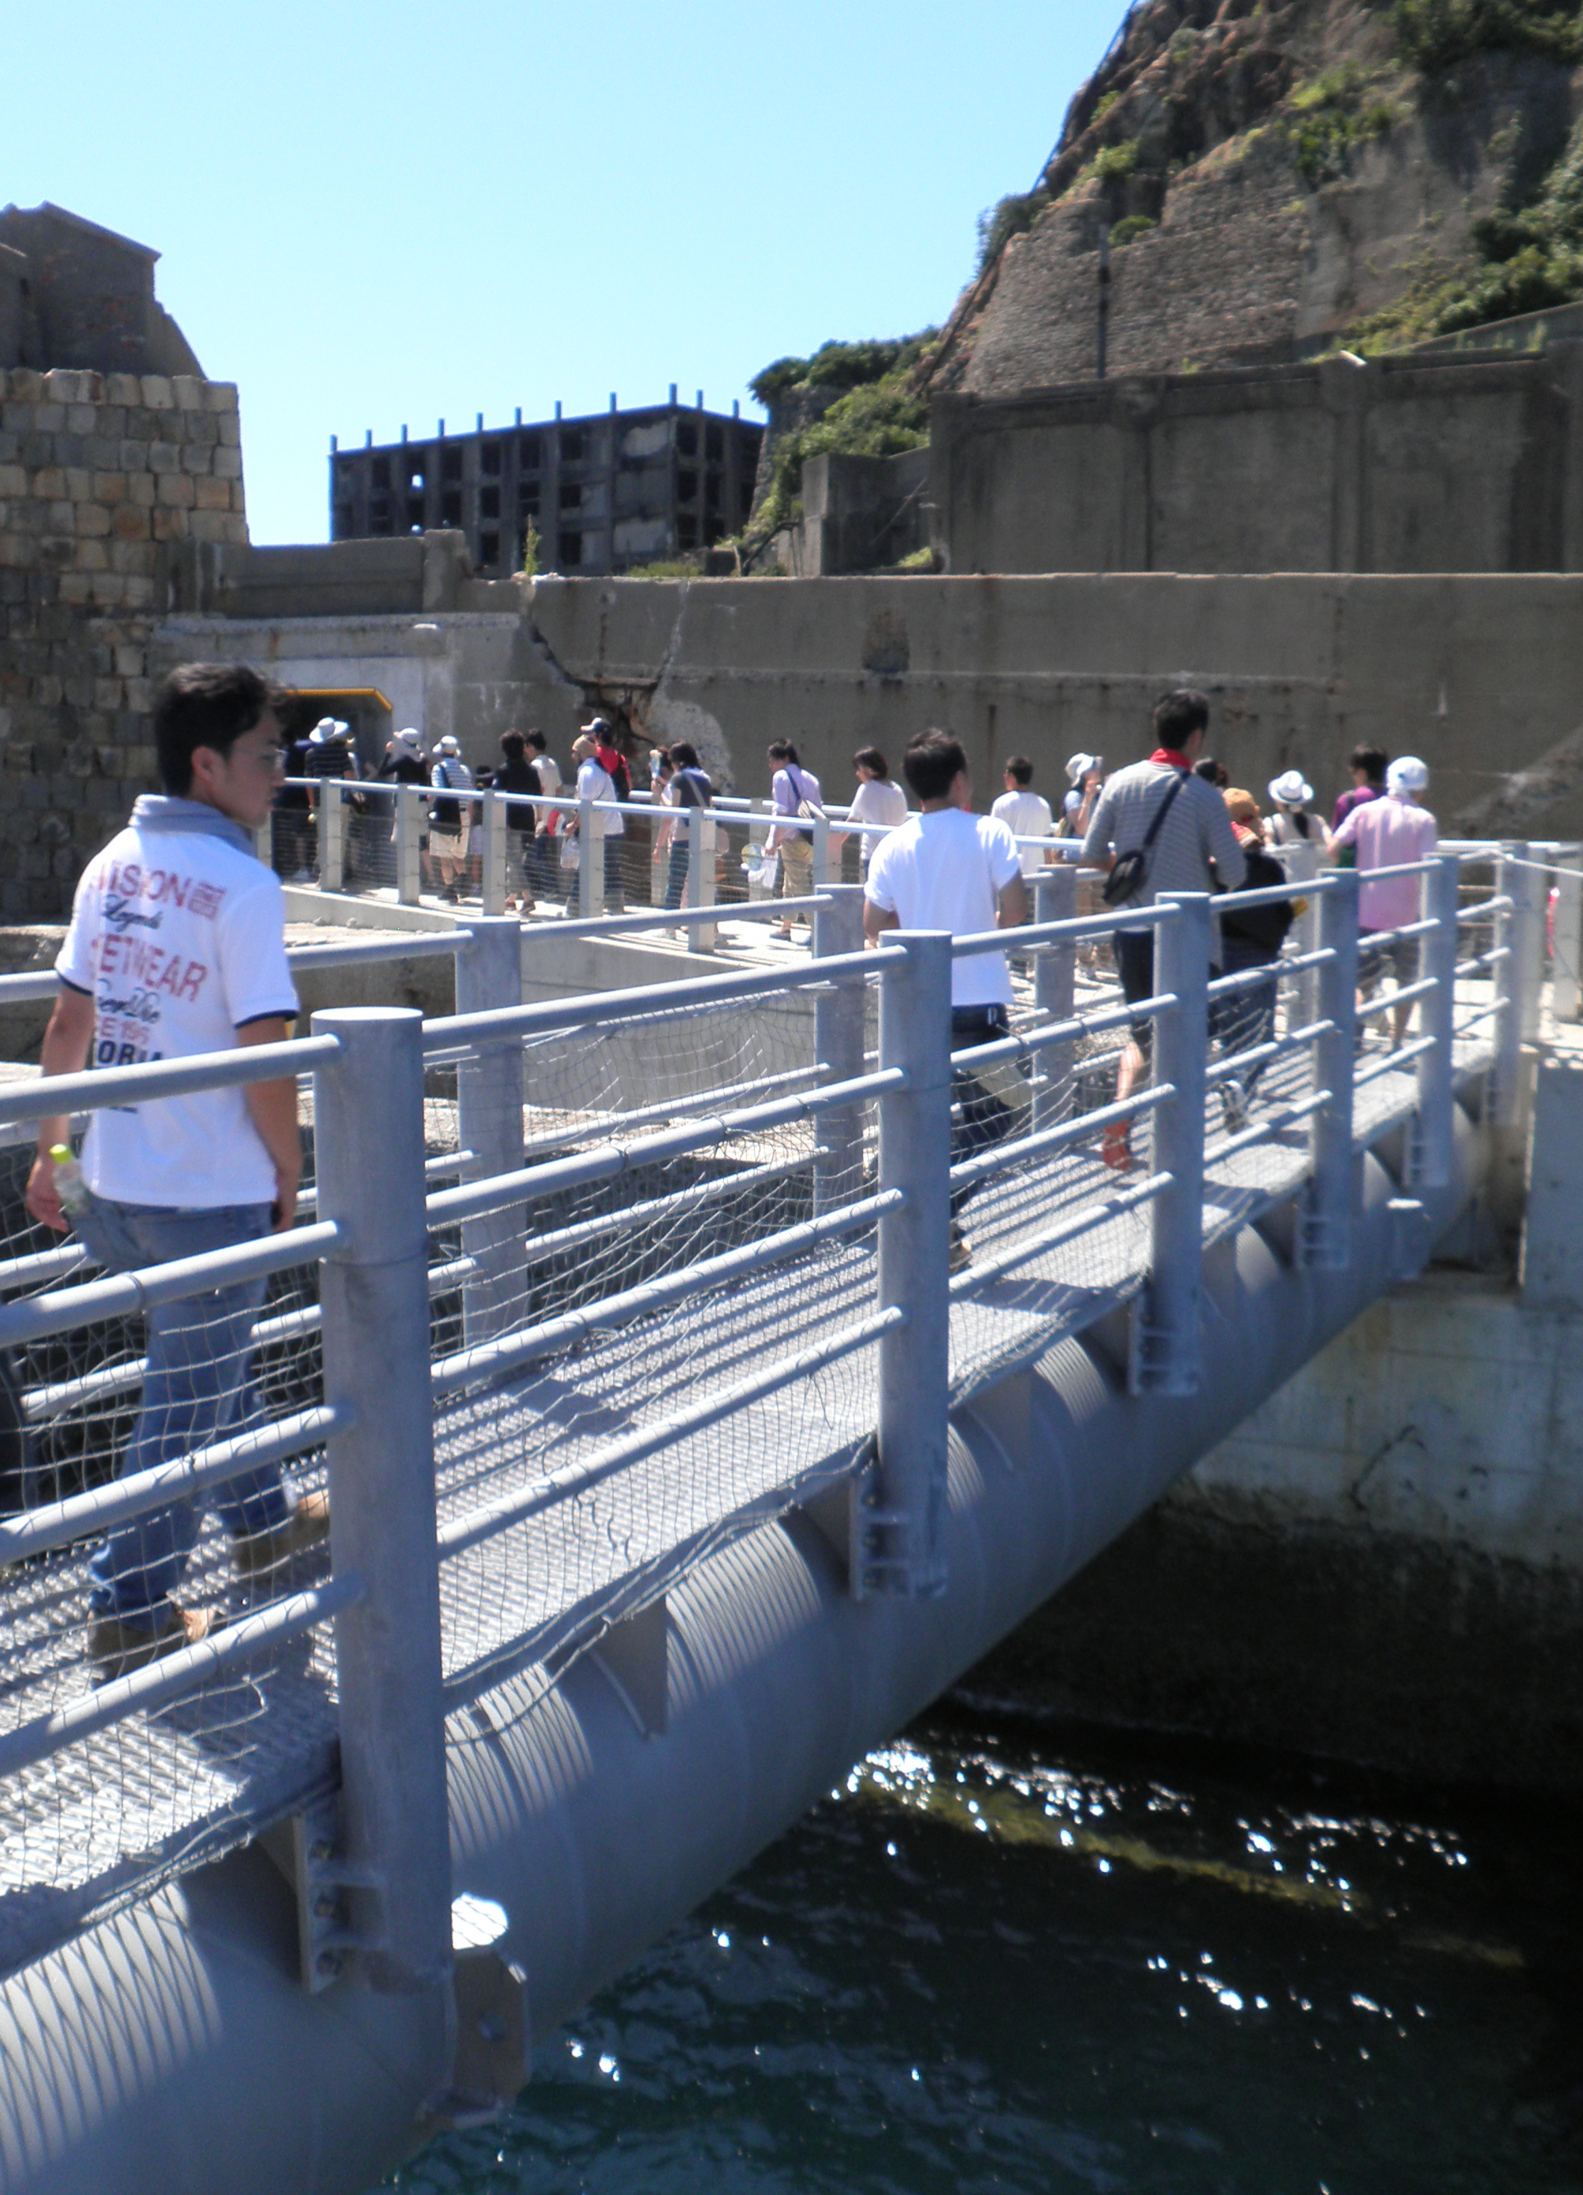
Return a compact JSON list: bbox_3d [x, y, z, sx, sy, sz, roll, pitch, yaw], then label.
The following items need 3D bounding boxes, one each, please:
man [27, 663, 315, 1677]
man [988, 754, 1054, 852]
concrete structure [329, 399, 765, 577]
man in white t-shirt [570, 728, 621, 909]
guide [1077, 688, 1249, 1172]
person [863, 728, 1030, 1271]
[{"bbox_3d":[-1.061,0.109,3.758,0.510,1.662,0.480,4,9,27],"label":"man"},{"bbox_3d":[1.616,-1.560,15.532,0.500,1.690,0.380,-3,8,-23],"label":"man"},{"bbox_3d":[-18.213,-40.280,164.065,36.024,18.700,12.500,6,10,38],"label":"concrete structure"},{"bbox_3d":[-1.802,-2.517,20.144,0.430,1.670,0.500,7,11,43],"label":"man in white t-shirt"},{"bbox_3d":[1.458,-0.647,8.574,0.570,1.844,0.510,4,9,26],"label":"guide"},{"bbox_3d":[0.484,-0.313,6.900,0.520,1.641,0.460,3,8,22],"label":"person"}]

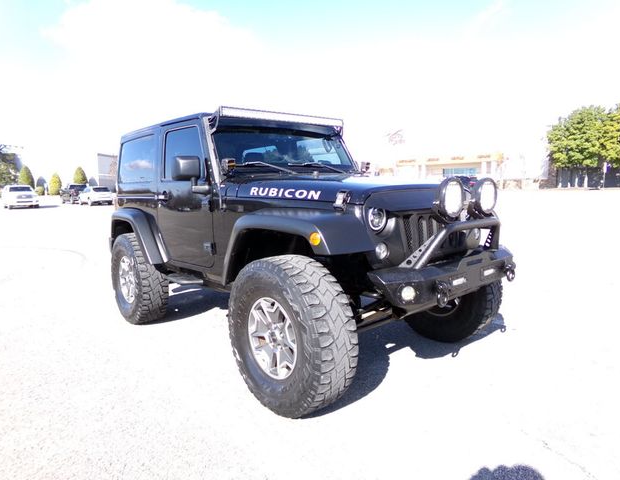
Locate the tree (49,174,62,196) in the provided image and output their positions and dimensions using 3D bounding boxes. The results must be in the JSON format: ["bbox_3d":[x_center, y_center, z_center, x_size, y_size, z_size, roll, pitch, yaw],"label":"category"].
[{"bbox_3d":[-31.547,-6.880,55.000,1.484,2.851,1.484,-1,7,0],"label":"tree"}]

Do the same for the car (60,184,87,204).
[{"bbox_3d":[-23.300,-4.550,44.000,1.950,1.870,5.200,-7,9,-38],"label":"car"}]

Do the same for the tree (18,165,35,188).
[{"bbox_3d":[-34.503,-7.241,54.000,1.590,3.773,1.590,-1,7,0],"label":"tree"}]

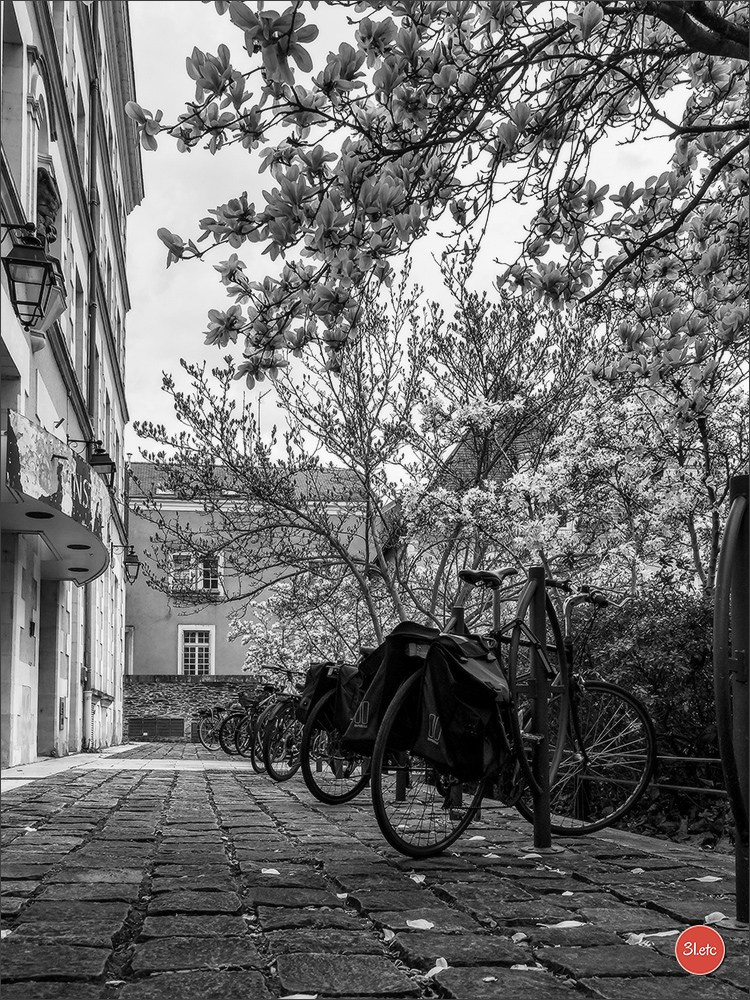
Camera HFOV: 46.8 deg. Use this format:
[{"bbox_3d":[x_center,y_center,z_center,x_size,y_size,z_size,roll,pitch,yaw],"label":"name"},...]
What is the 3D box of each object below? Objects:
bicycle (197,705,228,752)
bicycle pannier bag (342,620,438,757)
[{"bbox_3d":[-2.649,4.200,16.000,0.550,0.980,1.650,-9,-15,36],"label":"bicycle"},{"bbox_3d":[0.075,0.724,3.330,0.220,0.480,0.370,-11,-16,42],"label":"bicycle pannier bag"}]

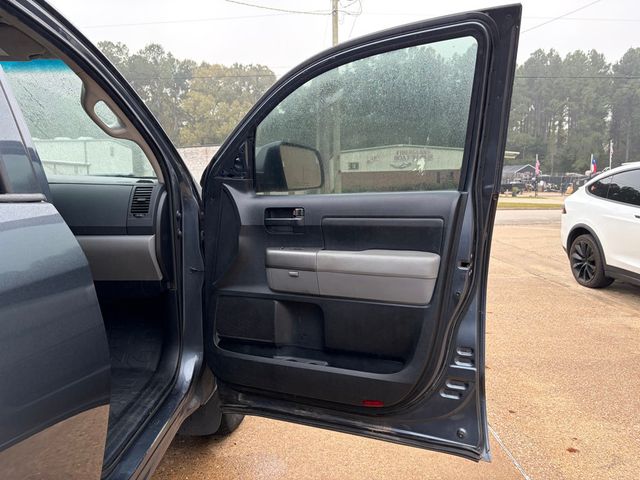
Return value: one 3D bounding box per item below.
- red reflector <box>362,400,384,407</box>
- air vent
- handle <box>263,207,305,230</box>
[{"bbox_3d":[0.174,0.529,1.555,0.073,0.020,0.012,3,7,23],"label":"red reflector"},{"bbox_3d":[-0.709,-0.153,1.910,0.082,0.117,0.035,0,6,2],"label":"air vent"},{"bbox_3d":[-0.118,-0.070,1.600,0.147,0.083,0.040,3,7,23],"label":"handle"}]

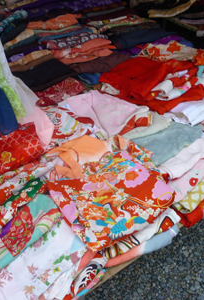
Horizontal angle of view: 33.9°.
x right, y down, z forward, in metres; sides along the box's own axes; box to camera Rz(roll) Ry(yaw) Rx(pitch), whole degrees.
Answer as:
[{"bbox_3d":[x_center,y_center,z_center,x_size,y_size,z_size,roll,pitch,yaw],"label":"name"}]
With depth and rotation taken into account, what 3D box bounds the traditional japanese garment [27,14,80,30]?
[{"bbox_3d":[-0.333,-0.903,2.381,0.375,0.070,0.220,-16,45,-20],"label":"traditional japanese garment"}]

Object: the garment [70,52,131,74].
[{"bbox_3d":[-0.007,-0.538,2.125,0.420,0.060,0.200,-25,48,-30],"label":"garment"}]

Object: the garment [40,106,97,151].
[{"bbox_3d":[-0.157,-0.115,1.701,0.242,0.080,0.220,-17,45,-21],"label":"garment"}]

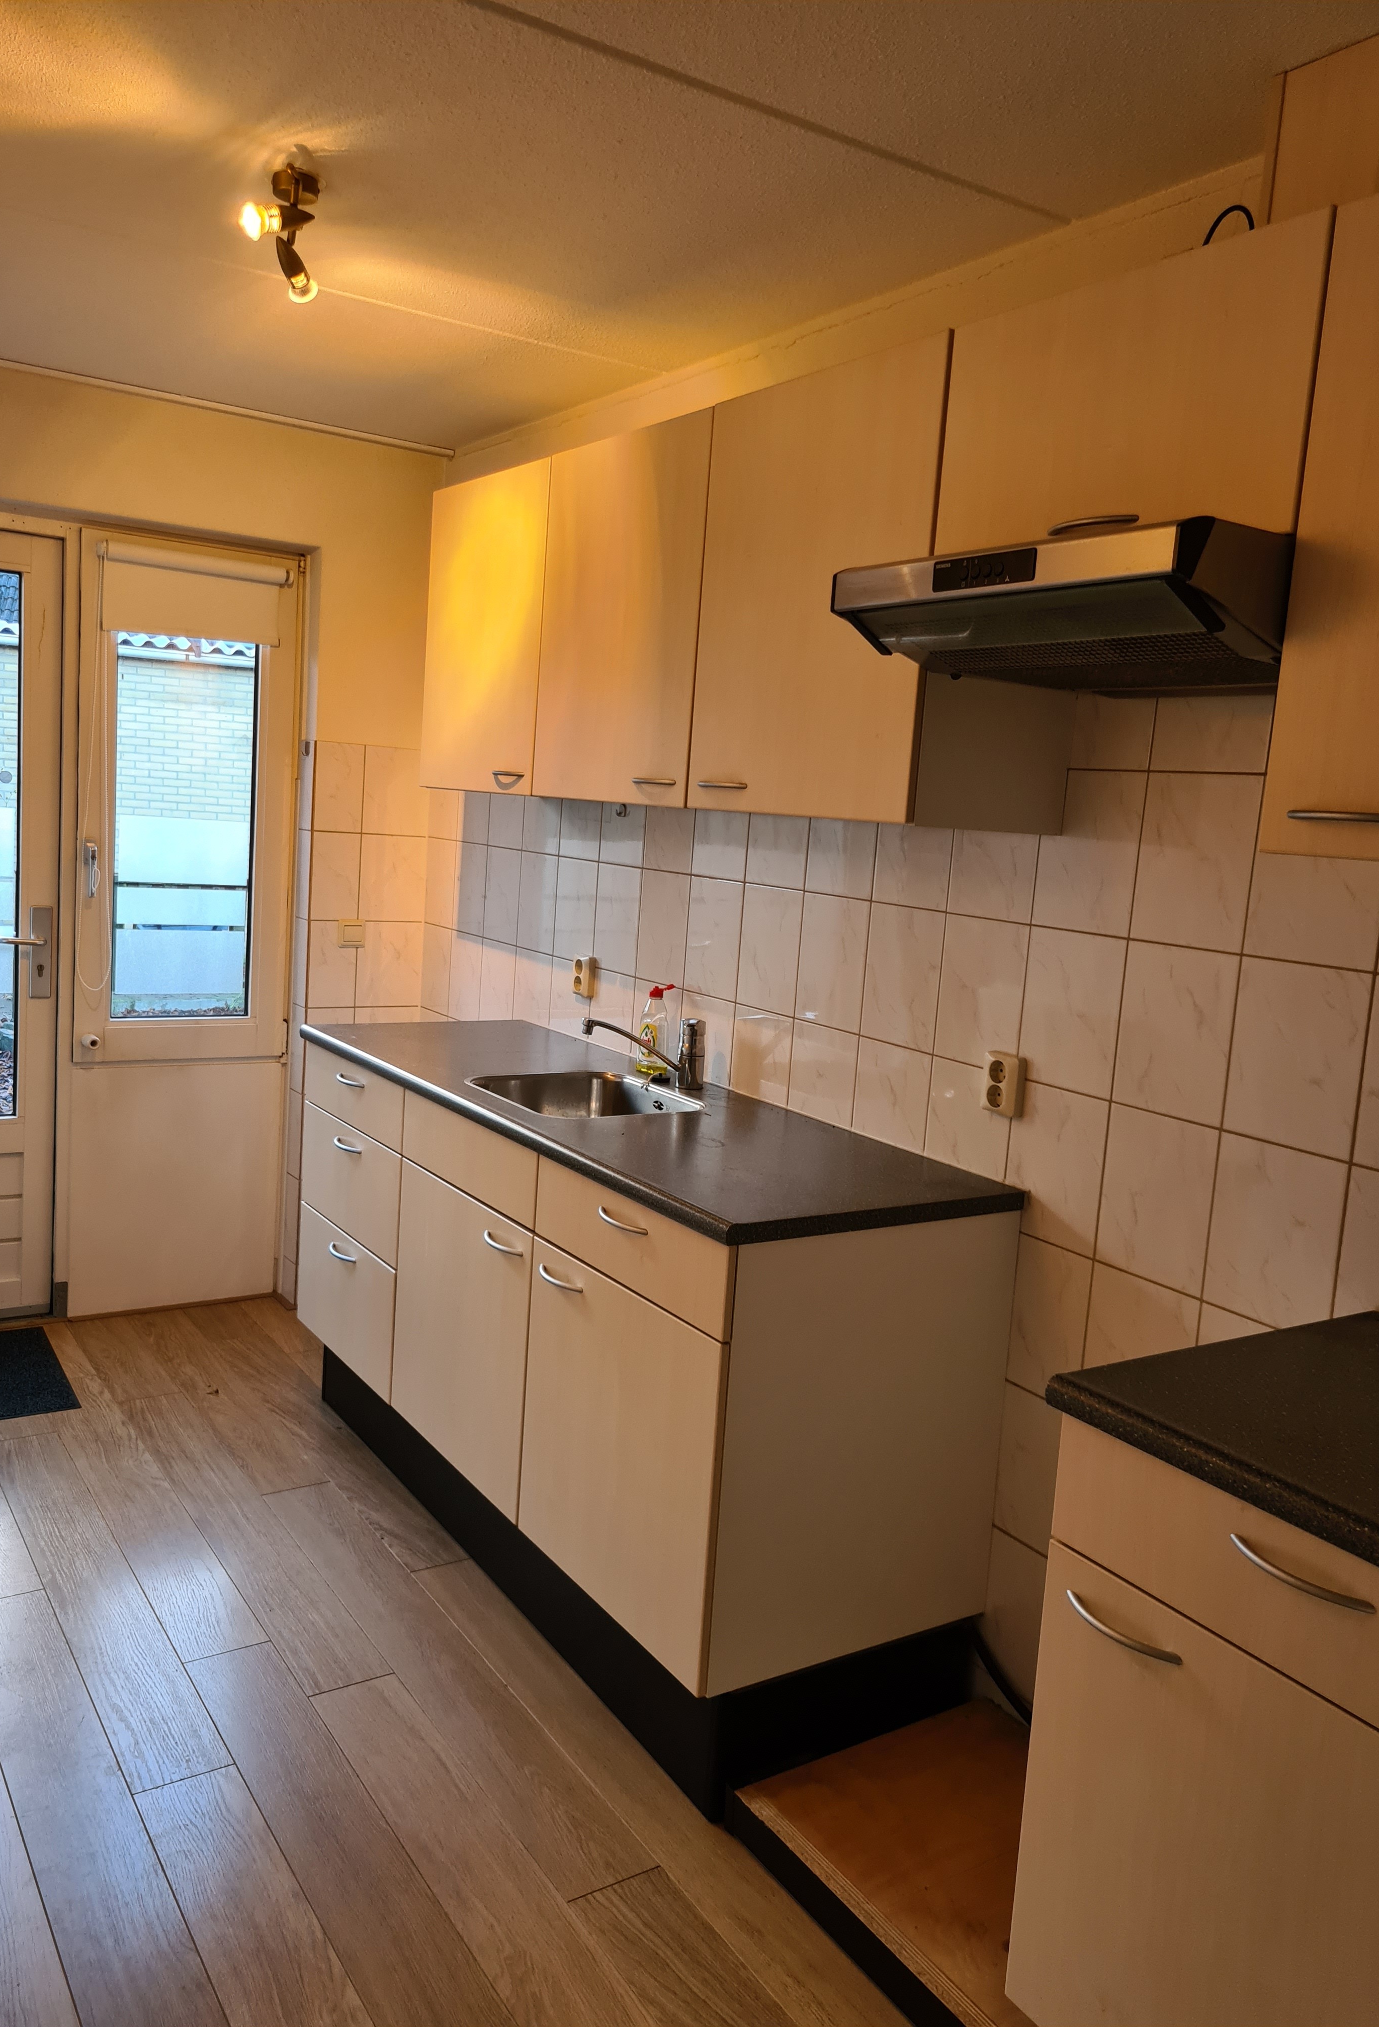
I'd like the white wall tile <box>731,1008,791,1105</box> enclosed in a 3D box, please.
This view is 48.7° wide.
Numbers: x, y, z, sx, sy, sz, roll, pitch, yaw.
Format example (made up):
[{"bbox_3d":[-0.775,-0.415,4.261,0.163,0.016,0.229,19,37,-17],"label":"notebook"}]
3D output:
[{"bbox_3d":[0.148,0.120,3.106,0.009,0.248,0.200,-1,9,-33],"label":"white wall tile"}]

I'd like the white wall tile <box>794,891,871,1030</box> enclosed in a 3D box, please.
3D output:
[{"bbox_3d":[0.277,-0.098,2.923,0.010,0.250,0.201,-1,10,-33],"label":"white wall tile"}]

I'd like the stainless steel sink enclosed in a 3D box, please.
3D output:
[{"bbox_3d":[-0.215,0.234,2.965,0.385,0.165,0.420,-1,10,-33],"label":"stainless steel sink"}]

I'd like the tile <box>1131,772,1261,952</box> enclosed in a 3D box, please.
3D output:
[{"bbox_3d":[0.738,-0.223,2.217,0.010,0.250,0.201,-1,10,-33],"label":"tile"}]

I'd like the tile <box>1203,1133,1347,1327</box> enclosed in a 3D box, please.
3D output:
[{"bbox_3d":[0.797,0.302,2.074,0.009,0.247,0.198,-1,10,-33],"label":"tile"}]

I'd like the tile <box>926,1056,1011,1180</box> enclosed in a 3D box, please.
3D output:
[{"bbox_3d":[0.471,0.210,2.570,0.009,0.247,0.198,-1,10,-33],"label":"tile"}]

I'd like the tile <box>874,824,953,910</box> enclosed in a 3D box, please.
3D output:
[{"bbox_3d":[0.403,-0.314,2.702,0.009,0.248,0.200,-1,9,-33],"label":"tile"}]

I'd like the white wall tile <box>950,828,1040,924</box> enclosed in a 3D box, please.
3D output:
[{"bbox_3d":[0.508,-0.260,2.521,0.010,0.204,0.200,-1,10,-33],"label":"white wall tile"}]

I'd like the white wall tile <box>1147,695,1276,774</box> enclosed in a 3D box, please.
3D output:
[{"bbox_3d":[0.755,-0.472,2.182,0.010,0.250,0.201,-1,10,-33],"label":"white wall tile"}]

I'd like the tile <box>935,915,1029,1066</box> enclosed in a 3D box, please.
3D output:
[{"bbox_3d":[0.492,-0.035,2.553,0.010,0.247,0.200,-1,10,-33],"label":"tile"}]

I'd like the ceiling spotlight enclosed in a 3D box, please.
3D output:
[{"bbox_3d":[-0.649,-1.236,2.413,0.125,0.150,0.290,2,8,-15],"label":"ceiling spotlight"}]

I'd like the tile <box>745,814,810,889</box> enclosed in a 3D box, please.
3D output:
[{"bbox_3d":[0.183,-0.376,3.037,0.009,0.248,0.200,-1,9,-33],"label":"tile"}]

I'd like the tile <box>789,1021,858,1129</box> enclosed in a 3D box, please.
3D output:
[{"bbox_3d":[0.258,0.151,2.938,0.009,0.248,0.200,-1,9,-33],"label":"tile"}]

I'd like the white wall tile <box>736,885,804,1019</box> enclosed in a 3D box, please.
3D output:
[{"bbox_3d":[0.166,-0.129,3.091,0.010,0.250,0.201,-1,10,-33],"label":"white wall tile"}]

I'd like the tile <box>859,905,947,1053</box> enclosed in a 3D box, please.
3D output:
[{"bbox_3d":[0.385,-0.066,2.737,0.009,0.248,0.200,-1,9,-33],"label":"tile"}]

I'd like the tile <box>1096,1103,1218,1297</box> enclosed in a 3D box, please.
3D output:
[{"bbox_3d":[0.698,0.275,2.270,0.009,0.248,0.200,-1,9,-33],"label":"tile"}]

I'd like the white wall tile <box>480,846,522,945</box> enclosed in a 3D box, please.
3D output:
[{"bbox_3d":[-0.495,-0.314,4.074,0.009,0.248,0.200,-1,9,-33],"label":"white wall tile"}]

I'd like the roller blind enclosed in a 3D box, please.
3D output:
[{"bbox_3d":[-1.322,-1.122,4.096,0.505,0.220,0.055,-1,9,-33],"label":"roller blind"}]

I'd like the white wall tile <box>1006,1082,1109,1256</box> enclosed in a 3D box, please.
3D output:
[{"bbox_3d":[0.585,0.243,2.421,0.010,0.247,0.200,-1,10,-33],"label":"white wall tile"}]

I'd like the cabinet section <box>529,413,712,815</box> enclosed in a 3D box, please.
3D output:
[{"bbox_3d":[-0.007,-0.757,3.012,0.328,0.688,0.599,-1,9,-33],"label":"cabinet section"}]

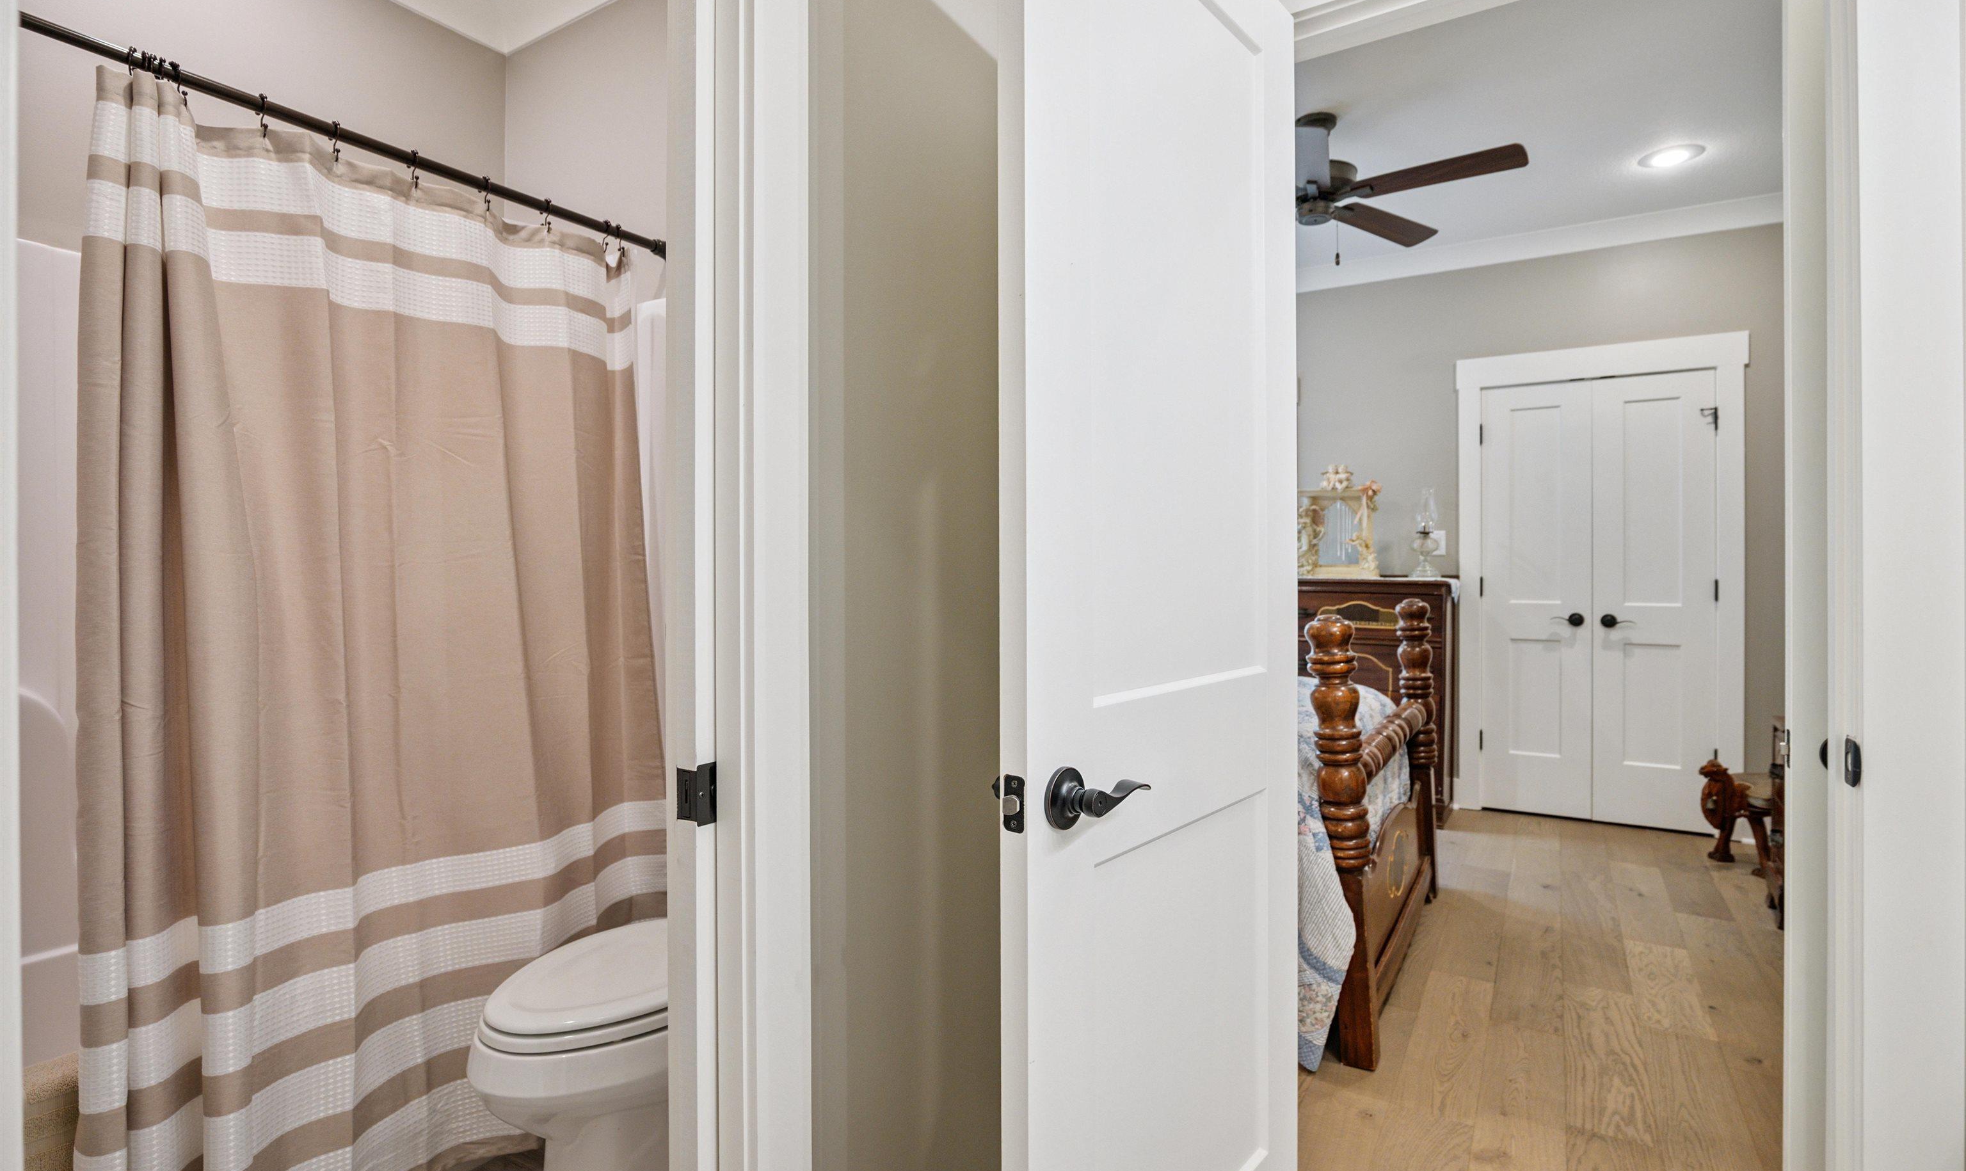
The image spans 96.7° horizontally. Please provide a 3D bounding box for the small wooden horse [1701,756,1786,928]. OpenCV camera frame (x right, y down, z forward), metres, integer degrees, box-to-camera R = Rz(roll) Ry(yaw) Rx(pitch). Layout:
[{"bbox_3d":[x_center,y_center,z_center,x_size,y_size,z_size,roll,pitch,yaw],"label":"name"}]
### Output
[{"bbox_3d":[3.100,0.880,3.390,0.560,0.440,0.290,0,1,2],"label":"small wooden horse"}]

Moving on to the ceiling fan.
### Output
[{"bbox_3d":[1.170,-1.440,3.070,1.270,0.370,1.270,0,1,28],"label":"ceiling fan"}]

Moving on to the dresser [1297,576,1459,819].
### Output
[{"bbox_3d":[1.850,0.520,4.310,0.820,1.130,0.480,0,1,29],"label":"dresser"}]

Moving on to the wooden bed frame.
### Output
[{"bbox_3d":[0.385,0.550,3.100,2.080,1.130,1.400,1,1,32],"label":"wooden bed frame"}]

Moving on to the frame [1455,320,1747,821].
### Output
[{"bbox_3d":[2.840,0.000,4.060,1.120,2.190,0.110,0,1,28],"label":"frame"}]

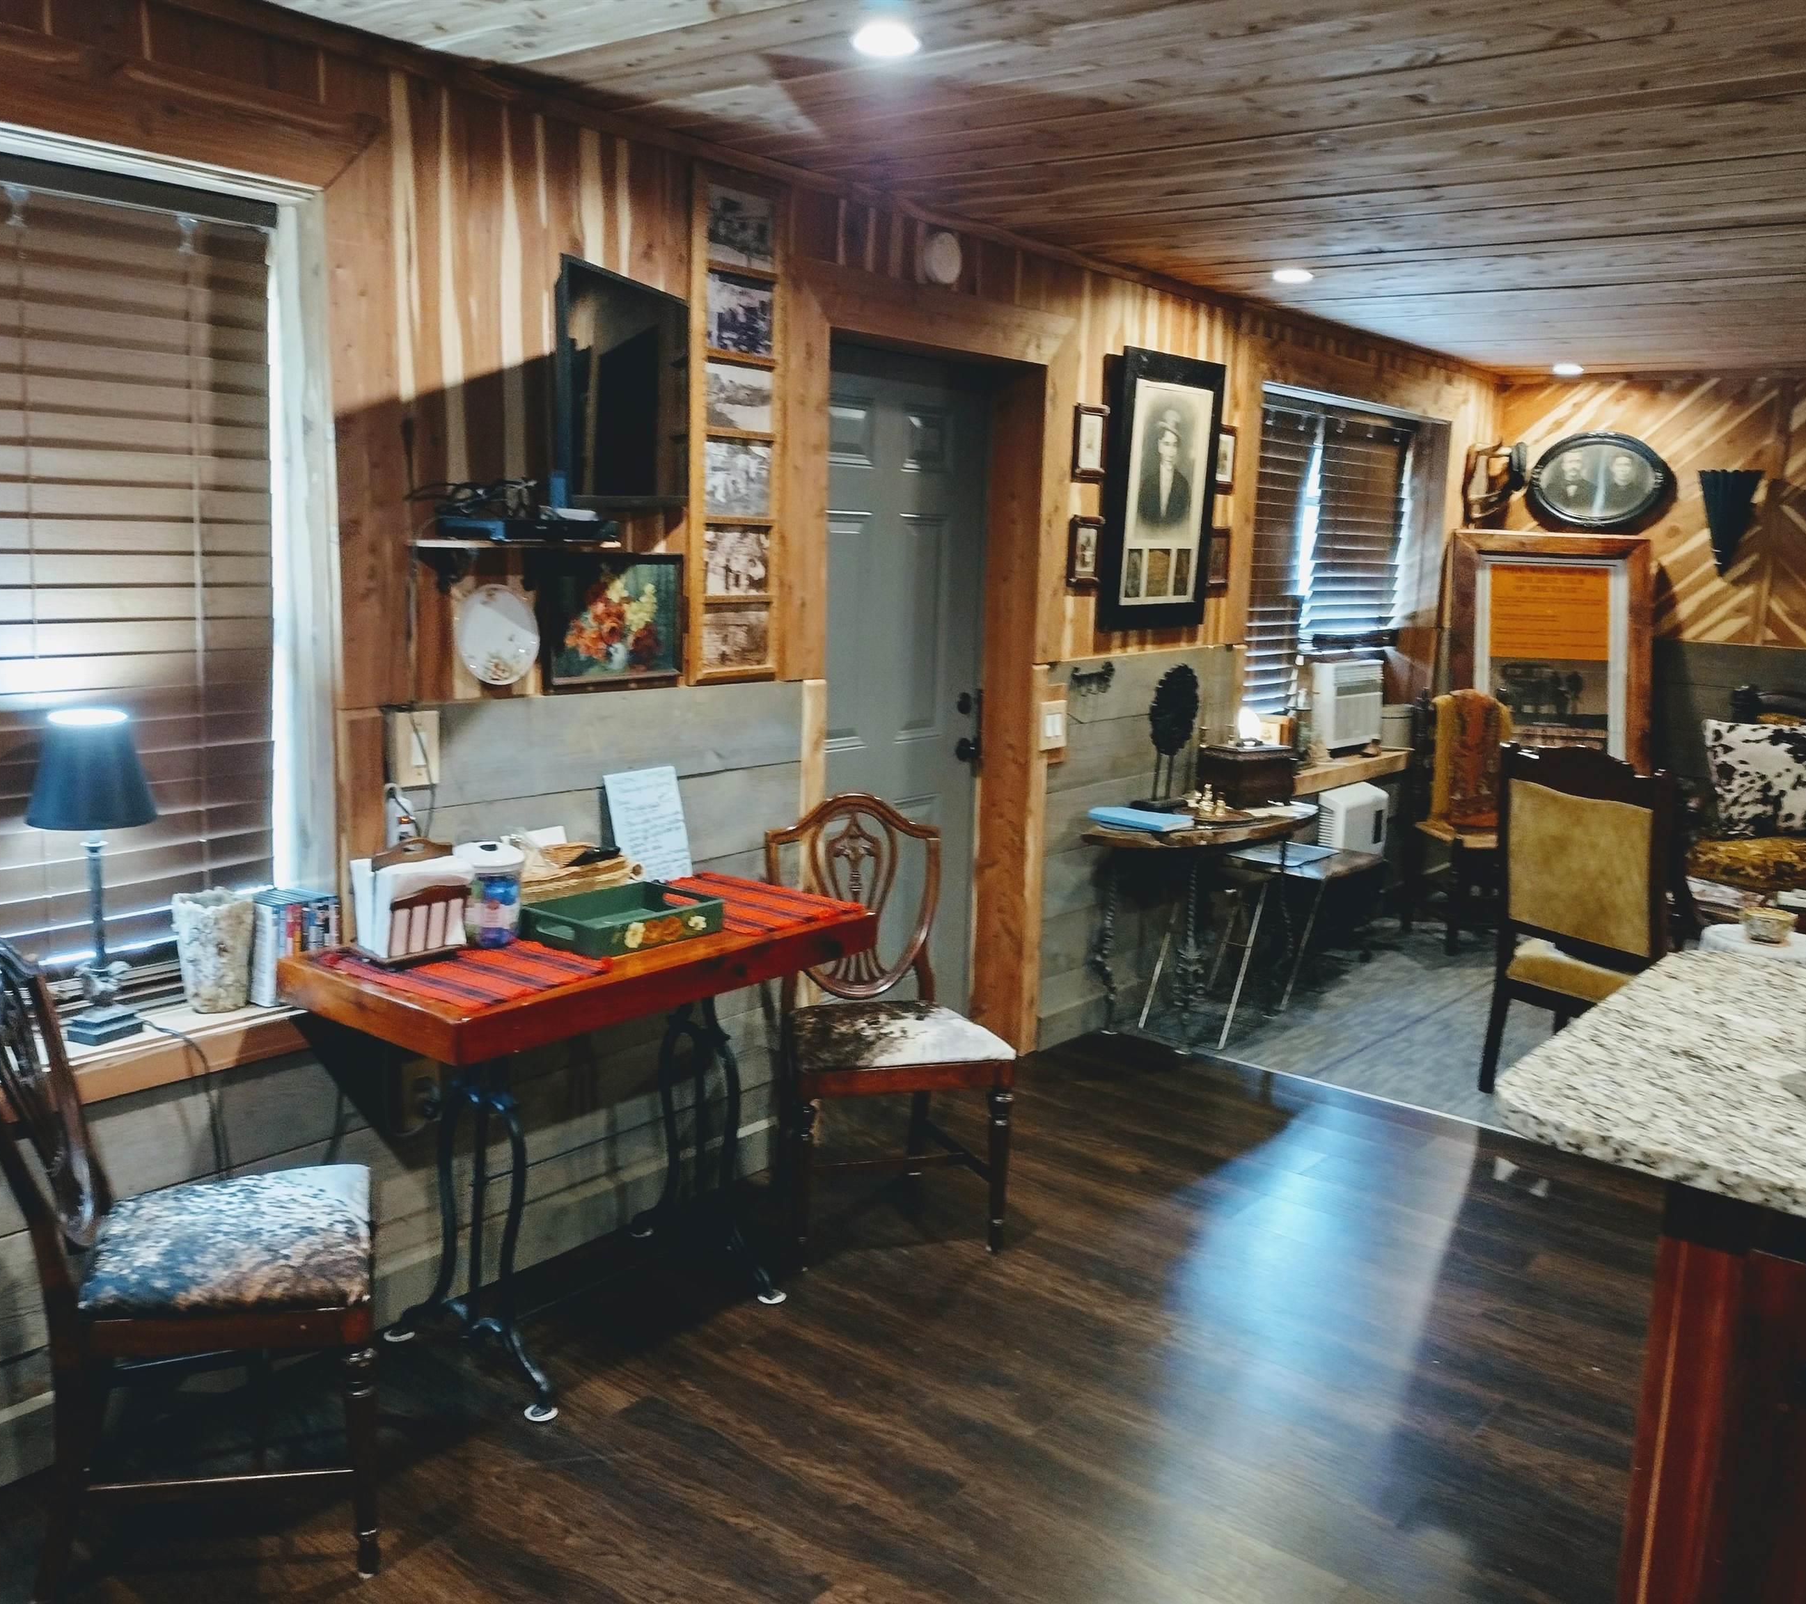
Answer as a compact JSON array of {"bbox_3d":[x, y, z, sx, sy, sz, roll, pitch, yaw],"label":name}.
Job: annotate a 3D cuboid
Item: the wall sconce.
[{"bbox_3d":[3.425,-1.152,6.927,0.250,0.435,0.130,9,12,37],"label":"wall sconce"}]

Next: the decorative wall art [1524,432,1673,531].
[{"bbox_3d":[3.023,-1.400,7.250,0.575,0.405,0.060,9,12,37],"label":"decorative wall art"}]

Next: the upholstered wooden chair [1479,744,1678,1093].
[{"bbox_3d":[2.024,0.378,4.691,0.520,1.030,0.520,-2,10,-25],"label":"upholstered wooden chair"}]

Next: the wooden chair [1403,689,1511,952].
[{"bbox_3d":[2.346,0.074,6.698,0.470,1.000,0.470,-1,10,-16],"label":"wooden chair"}]

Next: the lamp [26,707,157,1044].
[{"bbox_3d":[-1.342,0.130,2.786,0.215,0.545,0.215,9,12,37],"label":"lamp"}]

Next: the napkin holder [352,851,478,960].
[{"bbox_3d":[-0.904,0.178,3.047,0.140,0.200,0.178,9,12,34],"label":"napkin holder"}]

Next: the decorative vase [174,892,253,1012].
[{"bbox_3d":[-1.245,0.272,3.001,0.145,0.200,0.145,9,12,37],"label":"decorative vase"}]

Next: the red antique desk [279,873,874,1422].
[{"bbox_3d":[-0.605,0.648,3.259,0.547,0.787,1.045,9,12,37],"label":"red antique desk"}]

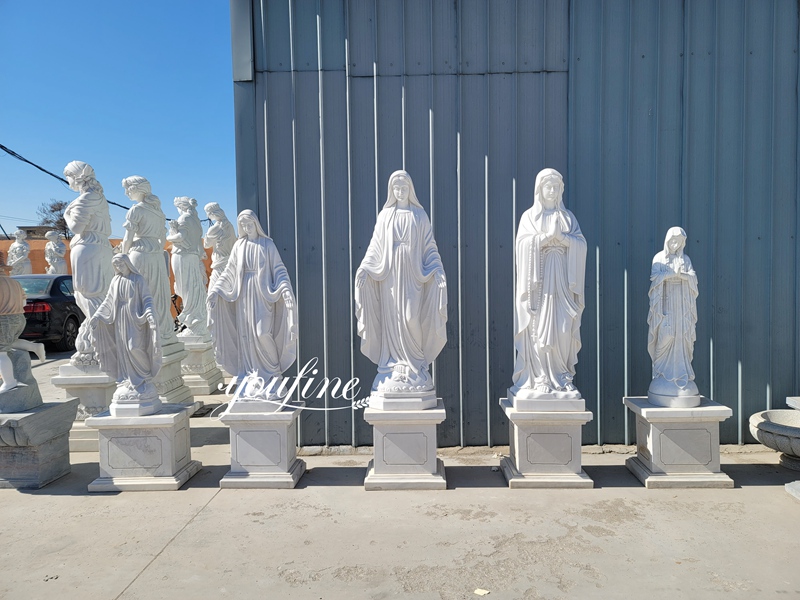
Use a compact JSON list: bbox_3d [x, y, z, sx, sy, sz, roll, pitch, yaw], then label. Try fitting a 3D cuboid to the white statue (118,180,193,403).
[{"bbox_3d":[-2.575,-0.059,6.049,0.572,2.456,0.545,-1,2,0],"label":"white statue"}]

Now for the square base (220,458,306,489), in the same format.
[{"bbox_3d":[-0.916,1.166,3.970,0.479,0.097,0.446,-1,2,2],"label":"square base"}]

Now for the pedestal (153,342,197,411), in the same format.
[{"bbox_3d":[-2.439,0.812,5.854,0.520,0.620,0.520,-1,2,0],"label":"pedestal"}]

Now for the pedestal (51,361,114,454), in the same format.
[{"bbox_3d":[-2.560,0.872,4.884,0.559,0.673,0.559,-1,2,0],"label":"pedestal"}]

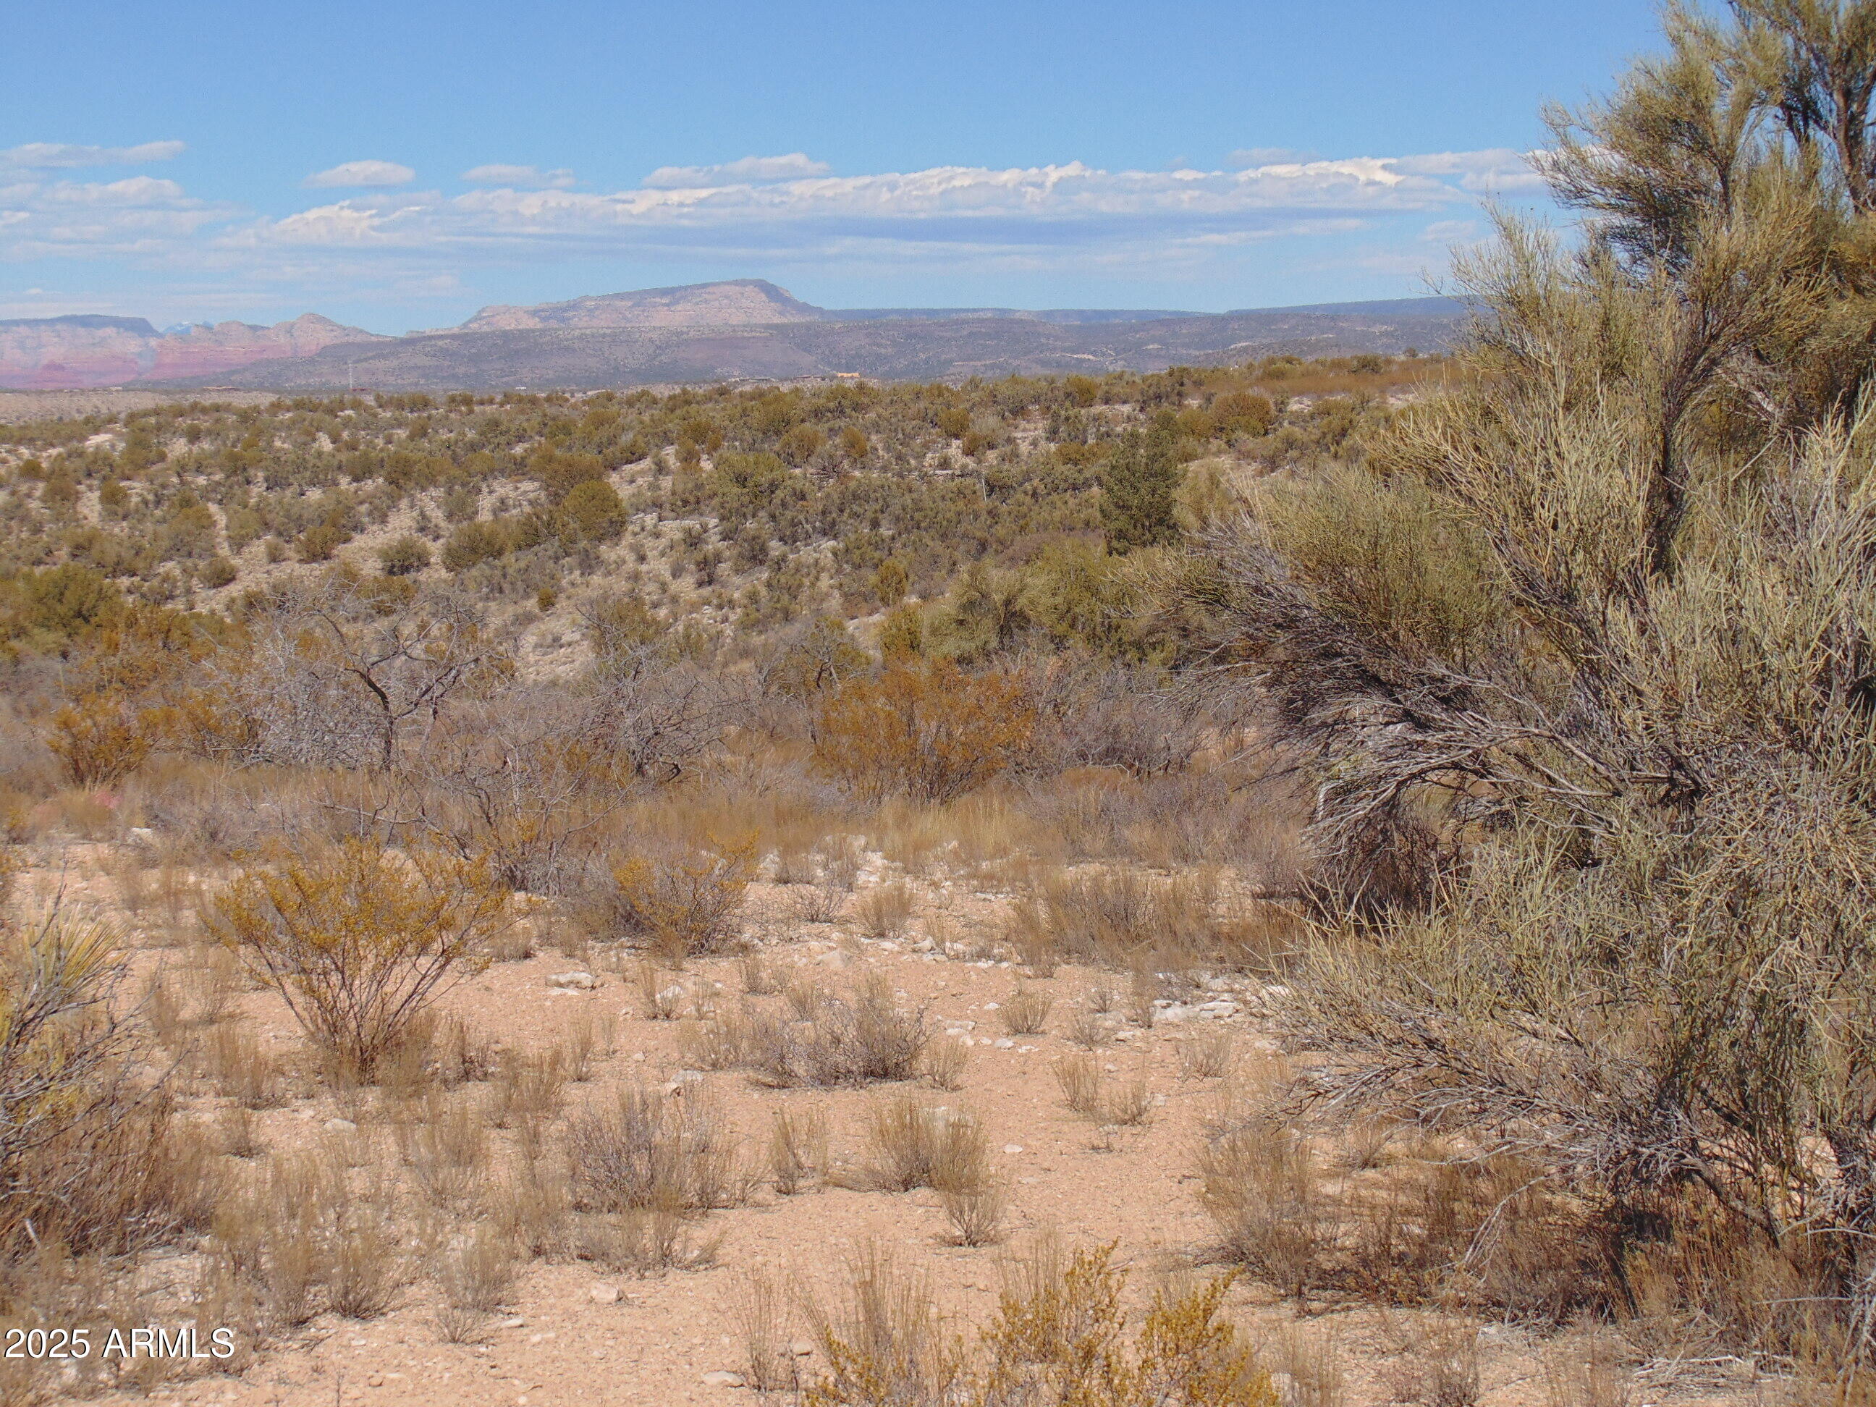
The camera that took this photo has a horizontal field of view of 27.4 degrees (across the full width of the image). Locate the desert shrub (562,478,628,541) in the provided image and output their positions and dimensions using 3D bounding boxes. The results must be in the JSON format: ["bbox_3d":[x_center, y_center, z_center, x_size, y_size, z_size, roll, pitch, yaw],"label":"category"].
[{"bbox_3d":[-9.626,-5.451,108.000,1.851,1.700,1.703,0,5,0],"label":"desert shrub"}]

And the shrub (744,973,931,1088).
[{"bbox_3d":[-0.363,1.183,13.900,0.678,0.377,0.508,0,5,0],"label":"shrub"}]

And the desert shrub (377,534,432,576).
[{"bbox_3d":[-13.587,-3.770,98.000,1.381,1.056,1.243,0,5,0],"label":"desert shrub"}]

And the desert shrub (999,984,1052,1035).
[{"bbox_3d":[0.363,1.269,15.900,0.224,0.192,0.202,0,5,0],"label":"desert shrub"}]

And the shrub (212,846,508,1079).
[{"bbox_3d":[-2.154,0.948,14.300,1.100,0.827,0.968,0,5,0],"label":"shrub"}]

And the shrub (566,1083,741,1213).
[{"bbox_3d":[-0.828,1.293,11.200,0.508,0.346,0.406,0,5,0],"label":"shrub"}]

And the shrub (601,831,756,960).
[{"bbox_3d":[-1.335,0.988,19.800,0.807,0.618,0.686,0,5,0],"label":"shrub"}]

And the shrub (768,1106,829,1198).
[{"bbox_3d":[-0.416,1.336,11.500,0.180,0.255,0.153,0,5,0],"label":"shrub"}]

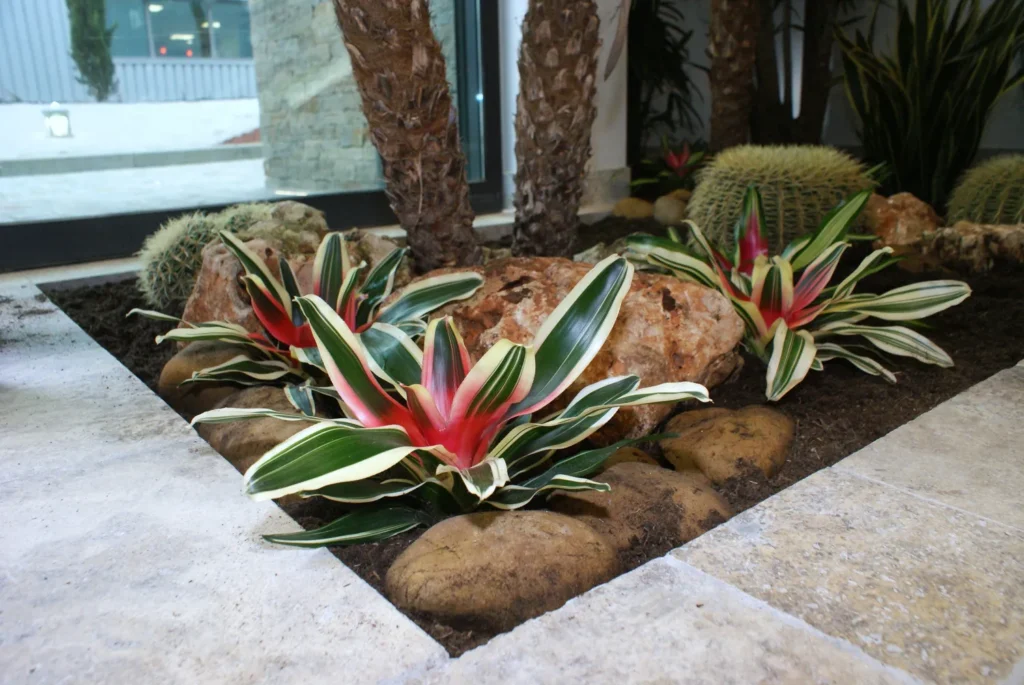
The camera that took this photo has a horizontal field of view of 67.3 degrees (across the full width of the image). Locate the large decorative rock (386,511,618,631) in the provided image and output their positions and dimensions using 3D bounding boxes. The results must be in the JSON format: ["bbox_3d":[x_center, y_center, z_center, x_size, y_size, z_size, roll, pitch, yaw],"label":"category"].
[{"bbox_3d":[-0.011,0.214,0.729,0.222,0.096,0.138,1,16,12],"label":"large decorative rock"}]

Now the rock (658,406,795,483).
[{"bbox_3d":[0.278,0.132,0.995,0.169,0.093,0.132,-2,16,0],"label":"rock"}]

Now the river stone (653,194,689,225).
[{"bbox_3d":[0.793,-0.677,3.870,0.175,0.145,0.165,1,16,11],"label":"river stone"}]

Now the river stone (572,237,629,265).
[{"bbox_3d":[0.281,-0.279,2.357,0.180,0.098,0.139,-2,16,0],"label":"river stone"}]

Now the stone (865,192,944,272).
[{"bbox_3d":[1.299,-0.368,2.550,0.240,0.230,0.220,6,17,26],"label":"stone"}]

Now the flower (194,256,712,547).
[{"bbox_3d":[-0.064,0.049,0.869,0.549,0.287,0.471,-2,16,0],"label":"flower"}]

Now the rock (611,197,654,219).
[{"bbox_3d":[0.655,-0.742,4.180,0.235,0.115,0.190,0,16,9],"label":"rock"}]

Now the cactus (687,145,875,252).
[{"bbox_3d":[0.794,-0.404,2.304,0.529,0.367,0.529,-2,16,0],"label":"cactus"}]

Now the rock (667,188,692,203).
[{"bbox_3d":[0.965,-0.820,4.400,0.180,0.125,0.170,1,16,12],"label":"rock"}]

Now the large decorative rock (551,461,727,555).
[{"bbox_3d":[0.160,0.206,0.955,0.225,0.085,0.160,3,16,17],"label":"large decorative rock"}]

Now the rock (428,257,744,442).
[{"bbox_3d":[0.129,-0.008,1.330,0.540,0.270,0.360,-3,15,-4],"label":"rock"}]

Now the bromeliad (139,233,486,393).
[{"bbox_3d":[-0.351,-0.050,1.312,0.574,0.262,0.471,-2,16,0],"label":"bromeliad"}]

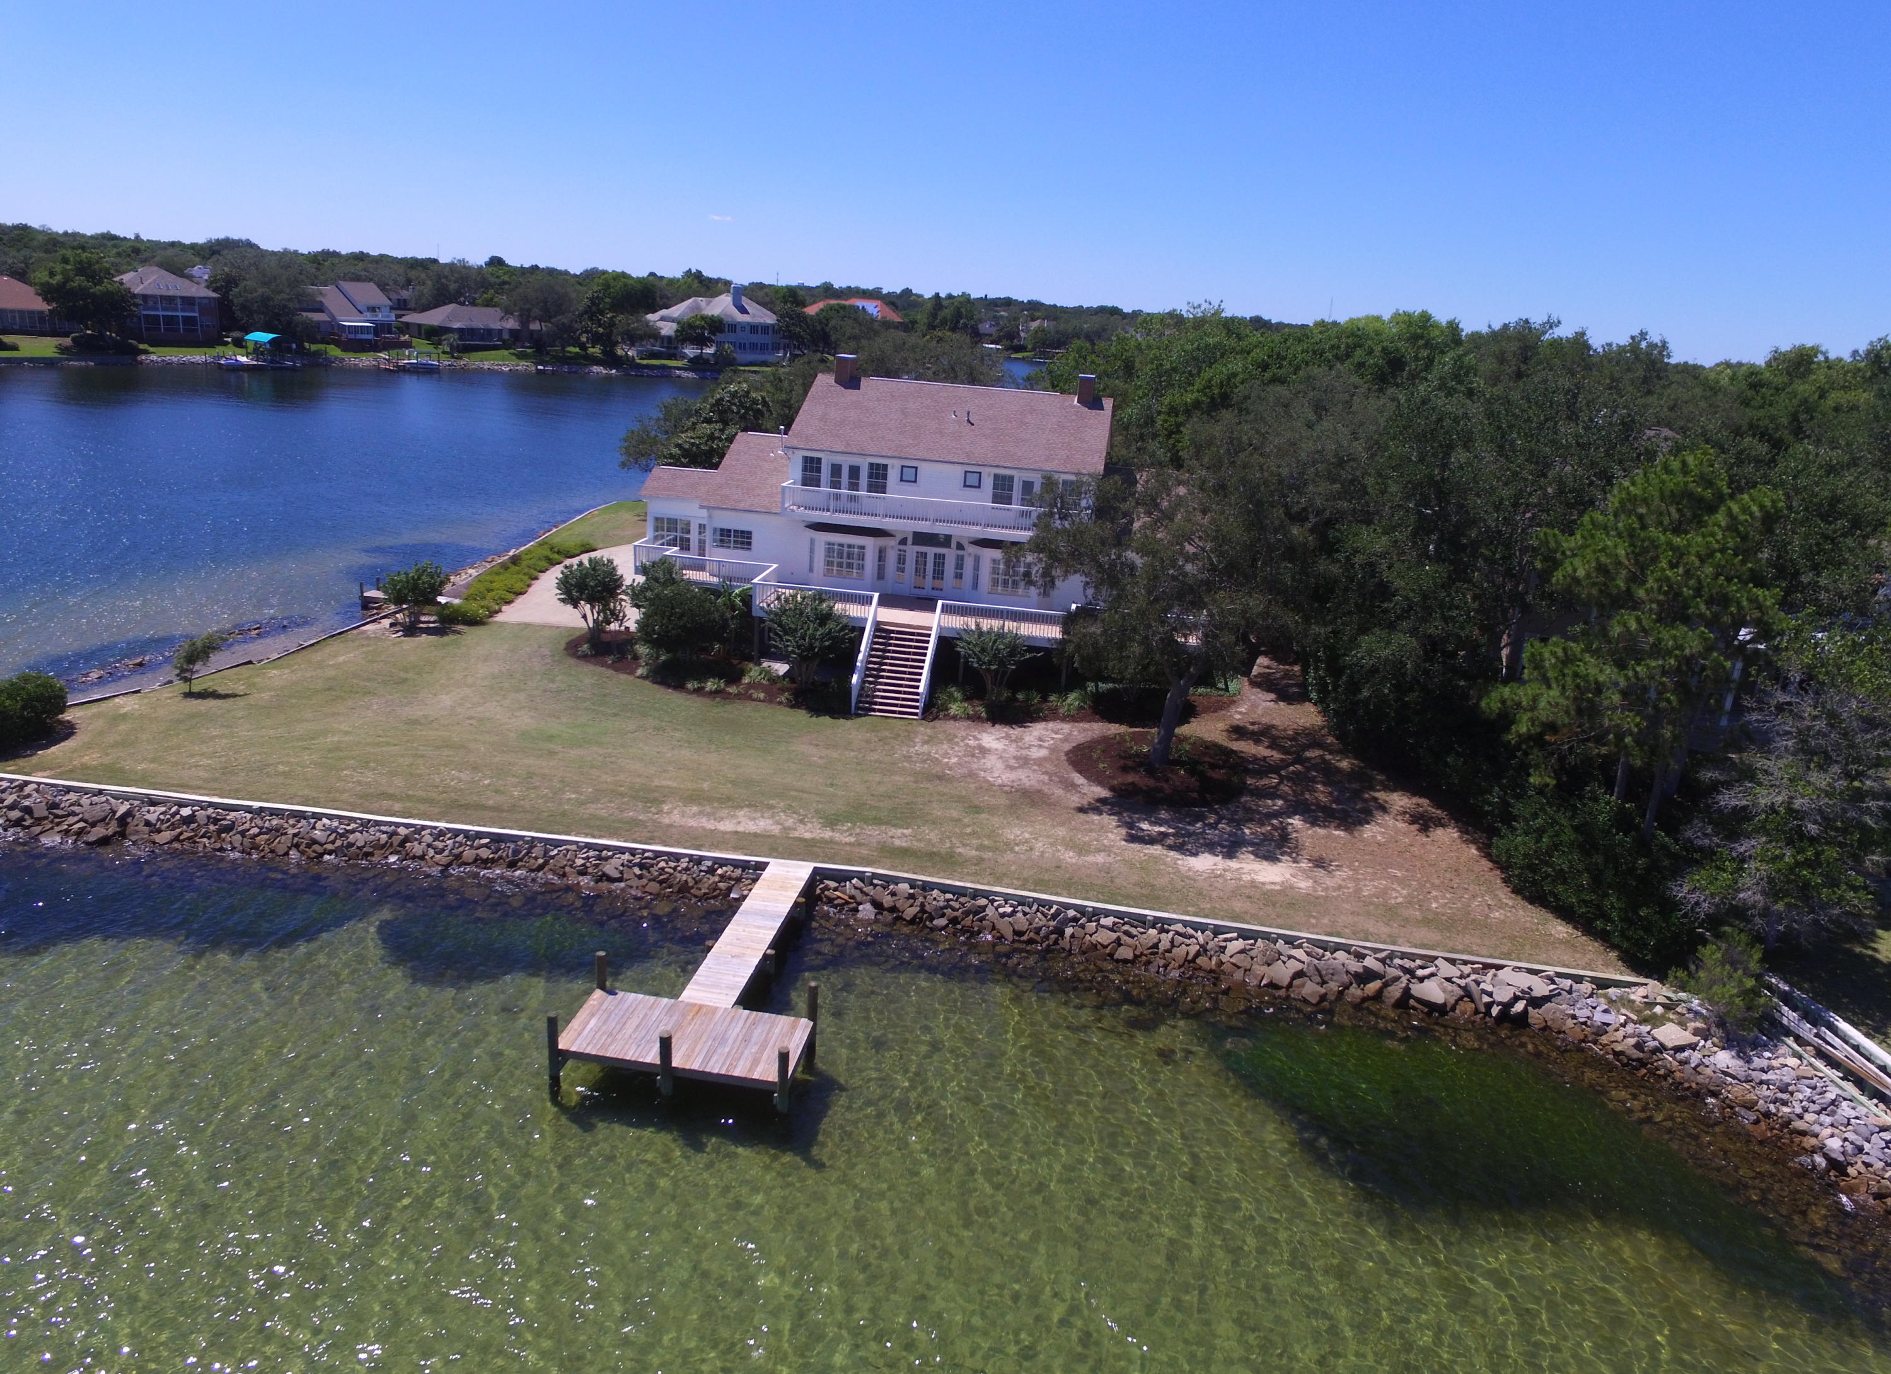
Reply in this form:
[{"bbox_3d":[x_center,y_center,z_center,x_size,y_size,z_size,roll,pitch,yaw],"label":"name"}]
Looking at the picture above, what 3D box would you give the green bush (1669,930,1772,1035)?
[{"bbox_3d":[18.500,7.072,26.083,2.050,2.100,2.000,6,20,7],"label":"green bush"}]

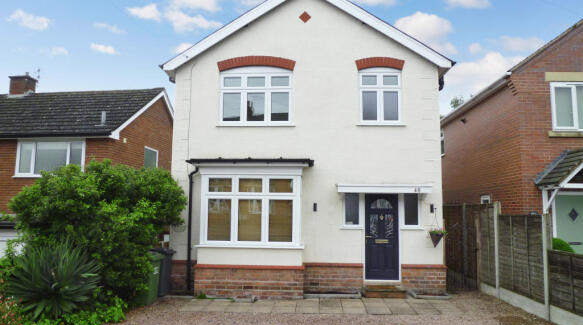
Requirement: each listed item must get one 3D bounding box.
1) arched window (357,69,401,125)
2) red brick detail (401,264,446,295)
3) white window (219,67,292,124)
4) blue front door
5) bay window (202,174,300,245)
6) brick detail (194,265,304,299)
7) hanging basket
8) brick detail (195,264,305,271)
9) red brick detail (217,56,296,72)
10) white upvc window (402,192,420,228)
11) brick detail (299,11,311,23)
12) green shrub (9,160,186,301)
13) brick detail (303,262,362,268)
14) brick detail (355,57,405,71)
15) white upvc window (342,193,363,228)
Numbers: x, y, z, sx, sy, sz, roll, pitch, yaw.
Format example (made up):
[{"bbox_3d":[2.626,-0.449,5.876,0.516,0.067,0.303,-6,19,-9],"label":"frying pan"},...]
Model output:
[{"bbox_3d":[2.072,-1.532,9.485,0.977,1.395,0.120,0,-6,4],"label":"arched window"},{"bbox_3d":[3.076,2.724,9.477,1.030,0.684,0.180,0,-4,3],"label":"red brick detail"},{"bbox_3d":[-0.835,-1.565,9.704,1.733,1.469,0.120,0,-6,4],"label":"white window"},{"bbox_3d":[2.141,1.758,9.628,0.818,2.032,0.080,0,-4,3],"label":"blue front door"},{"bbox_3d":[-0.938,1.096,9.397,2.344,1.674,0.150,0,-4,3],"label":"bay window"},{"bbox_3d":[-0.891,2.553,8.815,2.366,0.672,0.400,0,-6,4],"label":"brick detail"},{"bbox_3d":[3.335,1.743,9.238,0.423,0.396,0.360,0,-4,3],"label":"hanging basket"},{"bbox_3d":[-0.958,2.397,9.242,2.512,0.087,0.140,0,-4,3],"label":"brick detail"},{"bbox_3d":[-0.838,-2.363,9.766,1.904,0.377,0.120,0,-6,4],"label":"red brick detail"},{"bbox_3d":[2.692,1.086,9.167,0.431,0.806,0.120,0,-6,4],"label":"white upvc window"},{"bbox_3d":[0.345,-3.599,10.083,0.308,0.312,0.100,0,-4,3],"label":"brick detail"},{"bbox_3d":[-4.154,1.456,8.632,3.600,3.007,2.500,0,-4,3],"label":"green shrub"},{"bbox_3d":[0.940,2.316,9.119,1.334,0.114,0.120,0,-6,4],"label":"brick detail"},{"bbox_3d":[2.163,-2.391,9.908,1.202,0.344,0.120,0,-4,3],"label":"brick detail"},{"bbox_3d":[1.467,1.153,9.709,0.475,0.872,0.100,0,-4,3],"label":"white upvc window"}]

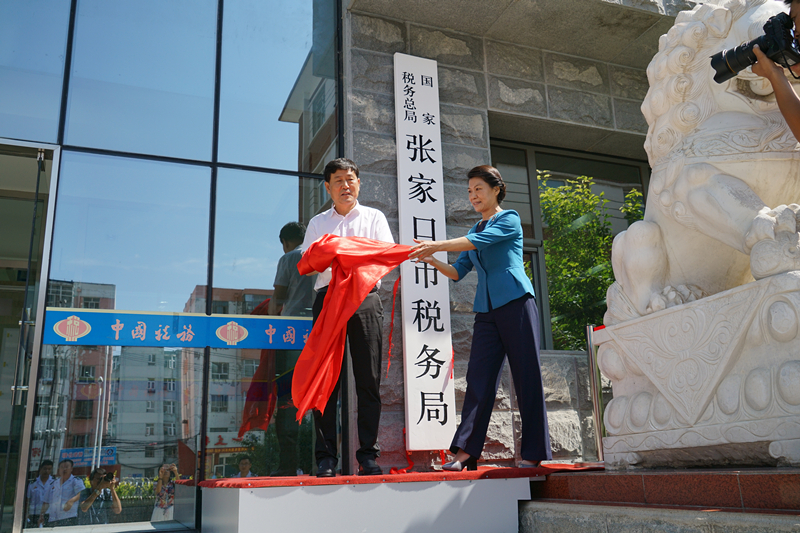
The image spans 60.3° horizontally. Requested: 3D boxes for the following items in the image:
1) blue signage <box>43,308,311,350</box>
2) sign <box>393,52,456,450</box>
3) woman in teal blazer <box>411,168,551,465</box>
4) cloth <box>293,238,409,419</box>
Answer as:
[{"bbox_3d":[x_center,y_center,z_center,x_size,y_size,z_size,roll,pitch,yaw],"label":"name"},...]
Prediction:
[{"bbox_3d":[-1.143,0.362,3.954,1.600,0.205,0.030,4,-16,-21],"label":"blue signage"},{"bbox_3d":[0.153,-0.174,4.417,0.305,2.610,0.050,4,-16,-21],"label":"sign"},{"bbox_3d":[0.385,0.157,3.399,0.660,1.630,0.500,6,-17,-28],"label":"woman in teal blazer"},{"bbox_3d":[-0.222,0.289,3.216,0.540,0.860,0.320,-1,-15,-3],"label":"cloth"}]

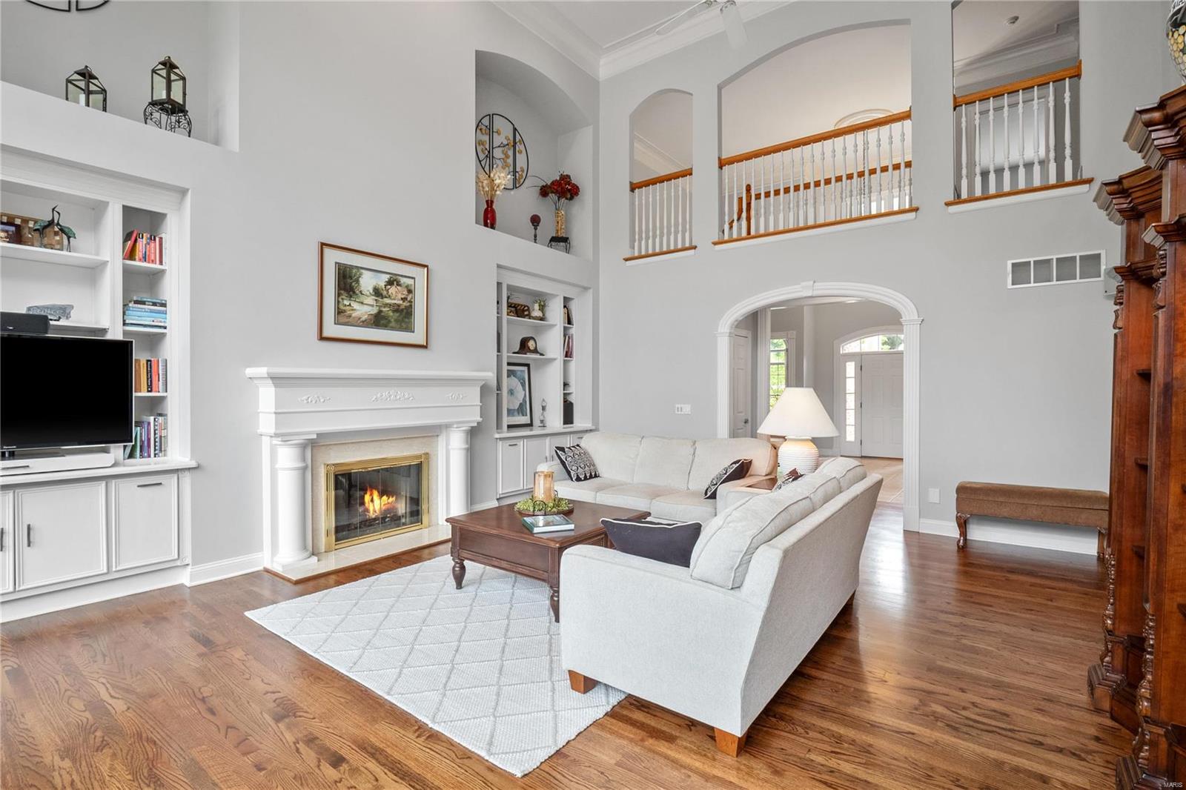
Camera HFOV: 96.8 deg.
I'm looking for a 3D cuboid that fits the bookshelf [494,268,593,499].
[{"bbox_3d":[-0.748,-0.105,6.669,0.564,2.685,1.835,1,1,37],"label":"bookshelf"}]

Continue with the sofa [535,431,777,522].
[{"bbox_3d":[0.573,0.867,4.973,2.098,0.938,1.049,0,1,38],"label":"sofa"}]

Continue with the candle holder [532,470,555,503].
[{"bbox_3d":[-0.340,0.674,3.652,0.143,0.247,0.143,0,1,0],"label":"candle holder"}]

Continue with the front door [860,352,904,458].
[{"bbox_3d":[5.824,0.222,10.475,0.890,2.090,0.049,0,1,38],"label":"front door"}]

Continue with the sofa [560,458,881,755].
[{"bbox_3d":[0.831,0.850,2.847,1.009,0.925,1.890,1,1,38],"label":"sofa"}]

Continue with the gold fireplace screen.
[{"bbox_3d":[-1.986,0.904,4.690,0.376,0.712,0.974,1,1,37],"label":"gold fireplace screen"}]

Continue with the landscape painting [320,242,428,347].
[{"bbox_3d":[-1.989,-0.881,4.892,0.030,0.835,1.069,0,1,38],"label":"landscape painting"}]

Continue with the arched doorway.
[{"bbox_3d":[2.403,0.039,5.865,2.186,2.575,0.190,0,1,38],"label":"arched doorway"}]

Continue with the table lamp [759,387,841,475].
[{"bbox_3d":[1.520,0.296,3.890,0.544,0.714,0.544,1,1,37],"label":"table lamp"}]

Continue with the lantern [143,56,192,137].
[{"bbox_3d":[-2.910,-2.026,3.620,0.178,0.589,0.178,0,1,11],"label":"lantern"}]

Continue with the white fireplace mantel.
[{"bbox_3d":[-1.854,0.553,4.784,0.389,1.533,2.135,0,1,38],"label":"white fireplace mantel"}]

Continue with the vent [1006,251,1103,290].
[{"bbox_3d":[3.973,-1.073,4.535,0.633,0.248,0.025,0,1,38],"label":"vent"}]

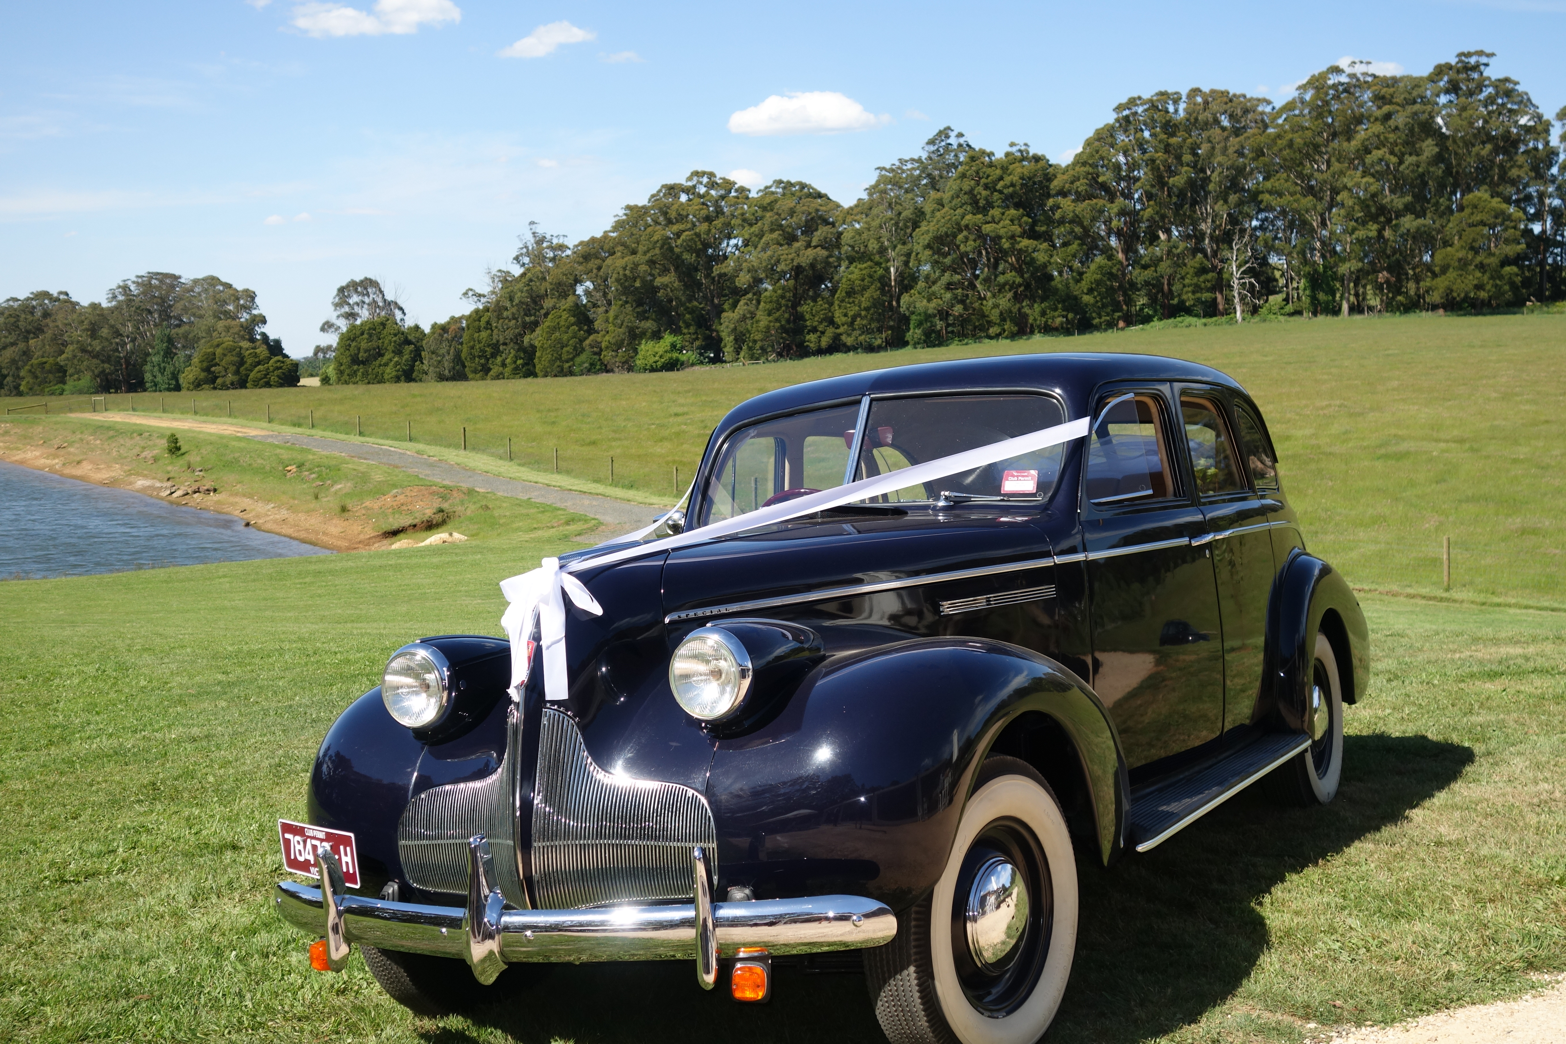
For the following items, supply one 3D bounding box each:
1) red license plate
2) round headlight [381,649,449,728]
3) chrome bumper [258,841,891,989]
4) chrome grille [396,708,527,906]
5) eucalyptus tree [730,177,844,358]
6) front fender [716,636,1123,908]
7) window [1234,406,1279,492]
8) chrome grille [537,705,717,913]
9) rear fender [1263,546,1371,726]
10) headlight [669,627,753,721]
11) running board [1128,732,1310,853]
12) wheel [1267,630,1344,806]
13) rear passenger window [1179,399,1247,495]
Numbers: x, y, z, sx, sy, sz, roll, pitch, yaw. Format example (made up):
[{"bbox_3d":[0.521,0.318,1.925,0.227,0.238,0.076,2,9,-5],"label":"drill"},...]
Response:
[{"bbox_3d":[-1.136,0.811,4.580,0.012,0.132,0.365,-9,5,-44],"label":"red license plate"},{"bbox_3d":[-0.837,0.381,4.295,0.190,0.190,0.080,-4,1,29],"label":"round headlight"},{"bbox_3d":[-0.546,0.784,3.890,1.640,0.300,0.340,-5,0,29],"label":"chrome bumper"},{"bbox_3d":[-0.733,0.622,4.114,0.400,0.430,0.140,-4,1,36],"label":"chrome grille"},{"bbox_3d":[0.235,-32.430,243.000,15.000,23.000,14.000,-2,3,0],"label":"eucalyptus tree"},{"bbox_3d":[0.379,0.558,4.210,0.500,0.610,1.270,-5,0,29],"label":"front fender"},{"bbox_3d":[1.738,-0.265,6.804,0.050,0.320,0.500,-5,0,22],"label":"window"},{"bbox_3d":[-0.331,0.590,3.893,0.400,0.430,0.140,-5,1,22],"label":"chrome grille"},{"bbox_3d":[2.009,0.438,7.058,0.300,0.700,1.400,-4,1,29],"label":"rear fender"},{"bbox_3d":[-0.142,0.321,3.889,0.198,0.198,0.100,-5,0,29],"label":"headlight"},{"bbox_3d":[1.268,0.820,5.717,0.260,0.070,1.880,-4,1,29],"label":"running board"},{"bbox_3d":[1.885,0.721,6.799,0.170,0.700,0.700,-5,0,29],"label":"wheel"},{"bbox_3d":[1.432,-0.253,6.190,0.050,0.330,0.550,-5,0,27],"label":"rear passenger window"}]

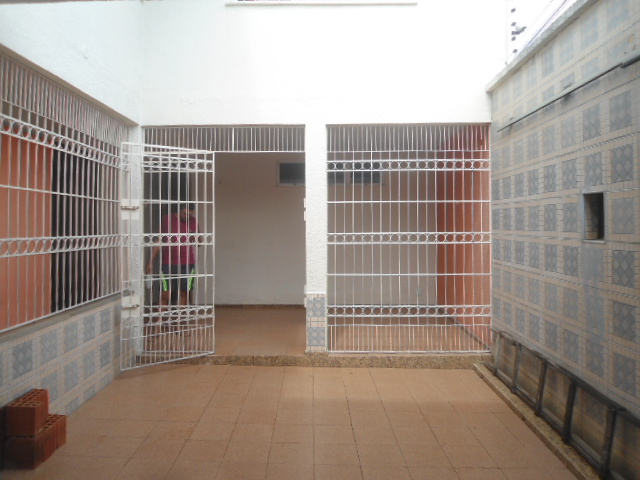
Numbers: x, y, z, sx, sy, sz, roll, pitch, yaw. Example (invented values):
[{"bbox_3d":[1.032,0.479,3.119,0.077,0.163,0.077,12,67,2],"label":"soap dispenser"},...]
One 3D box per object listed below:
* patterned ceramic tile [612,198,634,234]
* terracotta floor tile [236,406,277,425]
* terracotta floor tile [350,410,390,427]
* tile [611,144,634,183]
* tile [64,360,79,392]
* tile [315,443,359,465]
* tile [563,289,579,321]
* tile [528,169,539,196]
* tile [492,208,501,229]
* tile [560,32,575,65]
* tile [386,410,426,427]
[{"bbox_3d":[1.766,-0.136,2.789,0.012,0.207,0.213,0,2,1],"label":"patterned ceramic tile"},{"bbox_3d":[-0.494,1.415,3.850,0.300,0.012,0.300,2,2,-1],"label":"terracotta floor tile"},{"bbox_3d":[0.405,1.445,3.874,0.300,0.010,0.300,0,2,-1],"label":"terracotta floor tile"},{"bbox_3d":[1.763,-0.443,2.803,0.010,0.203,0.203,0,1,1],"label":"tile"},{"bbox_3d":[-1.984,1.084,3.832,0.012,0.207,0.210,0,2,-1],"label":"tile"},{"bbox_3d":[0.119,1.452,3.270,0.298,0.010,0.298,1,2,-1],"label":"tile"},{"bbox_3d":[1.836,0.465,3.502,0.012,0.207,0.210,-1,2,1],"label":"tile"},{"bbox_3d":[1.804,-0.485,4.051,0.010,0.205,0.205,0,2,1],"label":"tile"},{"bbox_3d":[1.854,-0.225,5.039,0.010,0.207,0.207,0,1,1],"label":"tile"},{"bbox_3d":[1.762,-1.367,3.413,0.010,0.203,0.203,0,1,1],"label":"tile"},{"bbox_3d":[0.690,1.423,3.812,0.295,0.010,0.295,1,2,-1],"label":"tile"}]

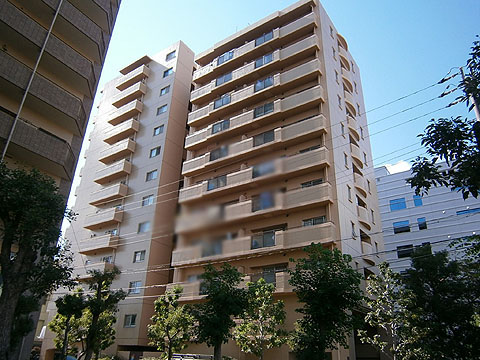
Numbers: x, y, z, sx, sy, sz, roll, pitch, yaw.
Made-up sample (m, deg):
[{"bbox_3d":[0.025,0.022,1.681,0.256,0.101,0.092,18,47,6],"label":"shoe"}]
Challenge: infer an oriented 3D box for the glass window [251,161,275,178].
[{"bbox_3d":[1.771,-0.785,27.592,1.970,0.880,0.100,-15,-32,31],"label":"glass window"}]

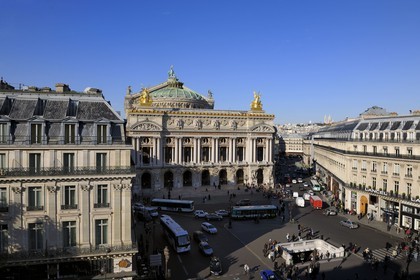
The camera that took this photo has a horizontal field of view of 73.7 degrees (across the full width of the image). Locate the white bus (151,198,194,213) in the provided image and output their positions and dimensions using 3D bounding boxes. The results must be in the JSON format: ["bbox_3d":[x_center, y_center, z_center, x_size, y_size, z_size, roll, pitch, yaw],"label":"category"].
[{"bbox_3d":[-11.303,19.578,84.131,12.000,3.000,2.500,0,1,9],"label":"white bus"}]

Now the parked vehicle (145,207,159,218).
[{"bbox_3d":[-16.606,20.327,79.739,1.800,1.550,4.300,0,1,-38],"label":"parked vehicle"}]

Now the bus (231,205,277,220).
[{"bbox_3d":[12.097,19.780,76.733,12.000,3.000,2.500,0,1,-5],"label":"bus"}]

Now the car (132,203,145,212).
[{"bbox_3d":[-21.106,20.227,84.238,4.300,1.600,1.800,1,1,42],"label":"car"}]

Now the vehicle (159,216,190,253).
[{"bbox_3d":[-7.552,19.729,59.531,2.550,3.300,12.500,0,1,-25],"label":"vehicle"}]

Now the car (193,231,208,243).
[{"bbox_3d":[-2.406,20.581,59.441,1.800,1.650,4.400,0,1,-30],"label":"car"}]

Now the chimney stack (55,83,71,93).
[{"bbox_3d":[-23.100,-8.124,44.000,1.250,1.750,2.200,0,1,-10],"label":"chimney stack"}]

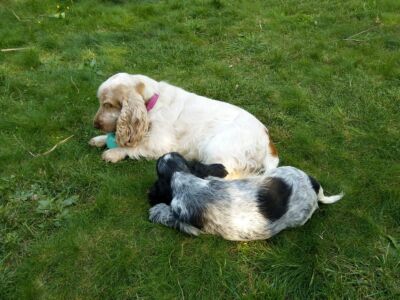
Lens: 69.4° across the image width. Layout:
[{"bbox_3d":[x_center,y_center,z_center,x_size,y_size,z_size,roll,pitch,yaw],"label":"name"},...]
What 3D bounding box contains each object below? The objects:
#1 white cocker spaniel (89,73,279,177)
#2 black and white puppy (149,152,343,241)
[{"bbox_3d":[-0.045,-0.122,1.203,0.770,0.340,0.300,12,41,14],"label":"white cocker spaniel"},{"bbox_3d":[0.145,0.129,1.002,0.610,0.215,0.270,0,40,0],"label":"black and white puppy"}]

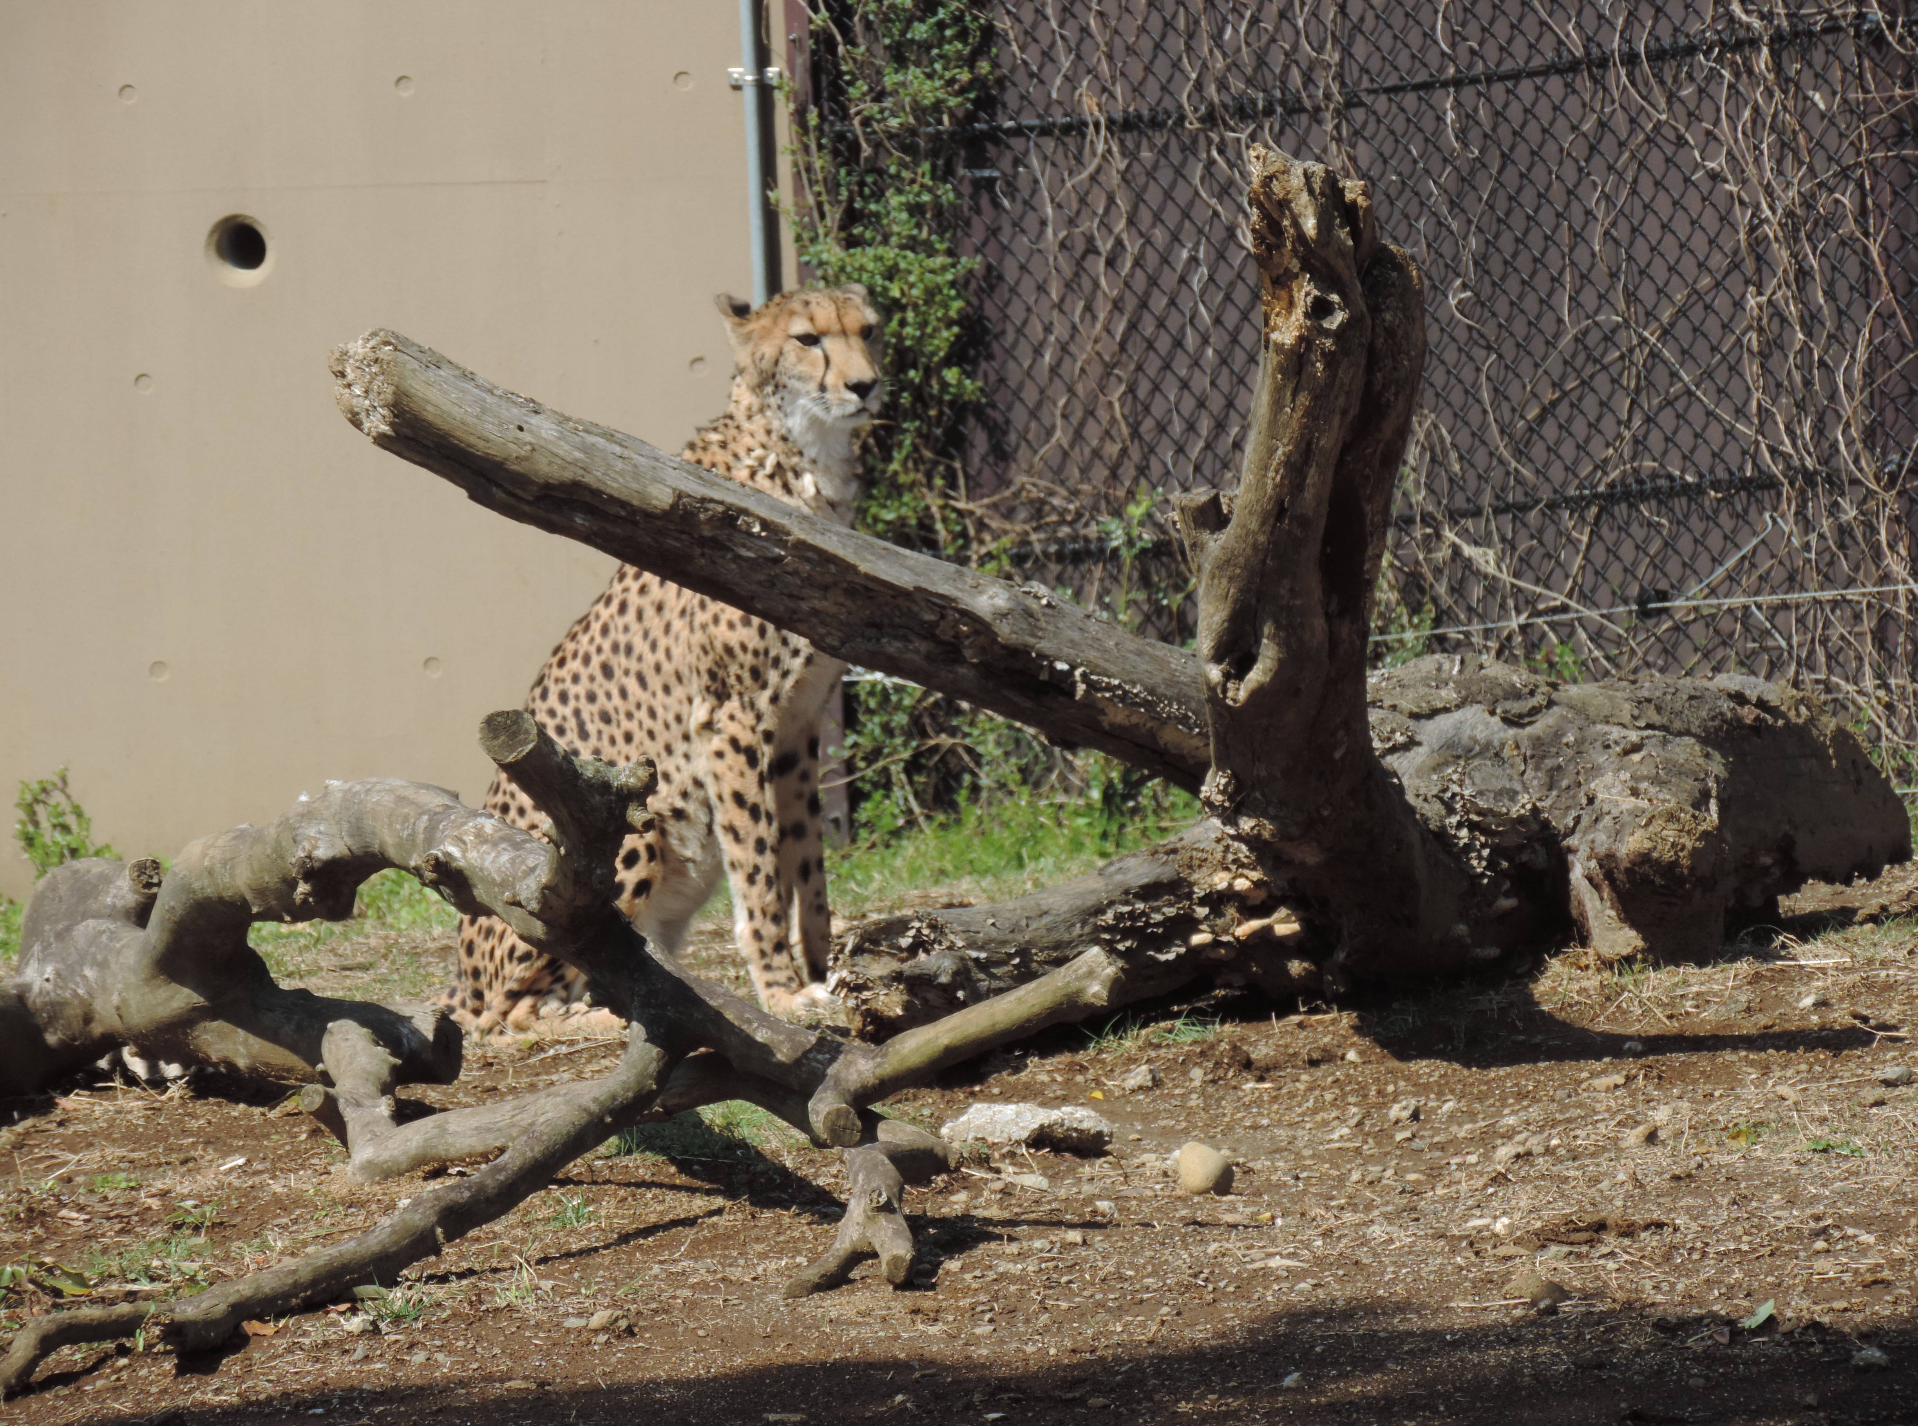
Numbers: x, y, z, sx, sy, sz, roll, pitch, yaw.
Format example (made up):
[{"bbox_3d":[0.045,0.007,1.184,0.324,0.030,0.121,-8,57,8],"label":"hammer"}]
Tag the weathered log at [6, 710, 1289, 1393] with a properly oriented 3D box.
[{"bbox_3d":[-0.421,0.409,25.400,1.650,0.560,2.000,-3,5,0],"label":"weathered log"}]

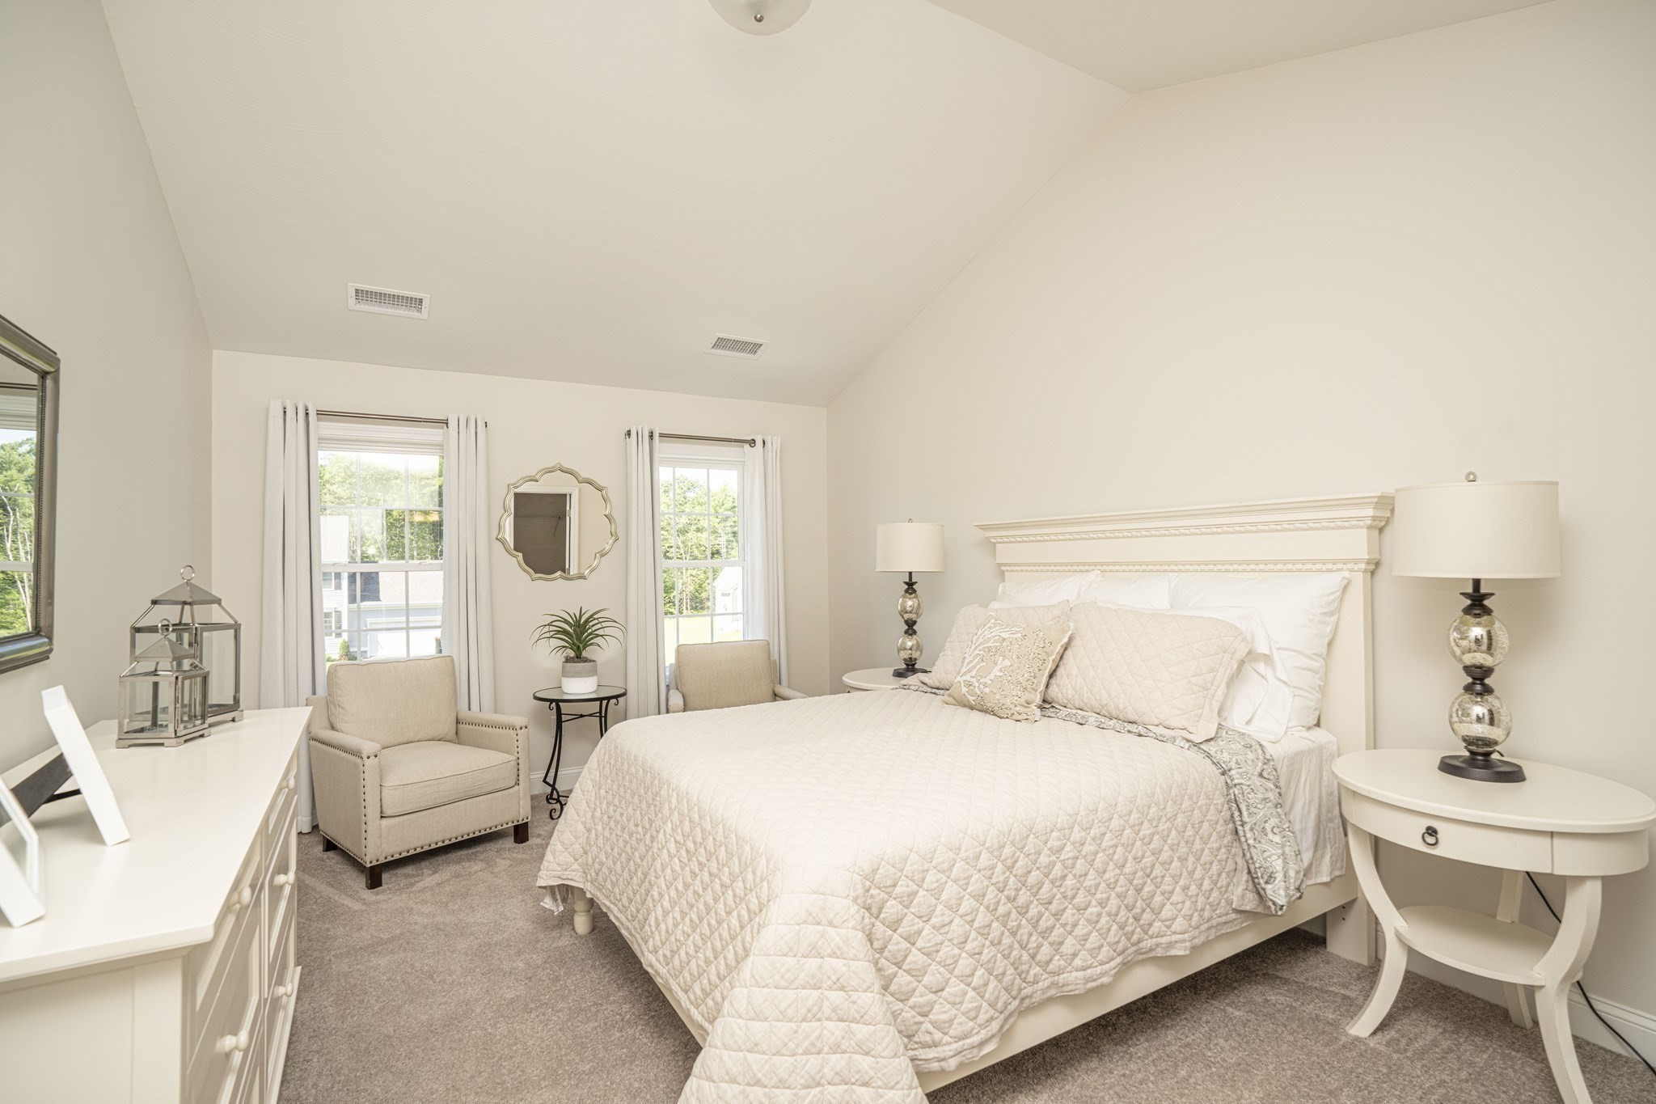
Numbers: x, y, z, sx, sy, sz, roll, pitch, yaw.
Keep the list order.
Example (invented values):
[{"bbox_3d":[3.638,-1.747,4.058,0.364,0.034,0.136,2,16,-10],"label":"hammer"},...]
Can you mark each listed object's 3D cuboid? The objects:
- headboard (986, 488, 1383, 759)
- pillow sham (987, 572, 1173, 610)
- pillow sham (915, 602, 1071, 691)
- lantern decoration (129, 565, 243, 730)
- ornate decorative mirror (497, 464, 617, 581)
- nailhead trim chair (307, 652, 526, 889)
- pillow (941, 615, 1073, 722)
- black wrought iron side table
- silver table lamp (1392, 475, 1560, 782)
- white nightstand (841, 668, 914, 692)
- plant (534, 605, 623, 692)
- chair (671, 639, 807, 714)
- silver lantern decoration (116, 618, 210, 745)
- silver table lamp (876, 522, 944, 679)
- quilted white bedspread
[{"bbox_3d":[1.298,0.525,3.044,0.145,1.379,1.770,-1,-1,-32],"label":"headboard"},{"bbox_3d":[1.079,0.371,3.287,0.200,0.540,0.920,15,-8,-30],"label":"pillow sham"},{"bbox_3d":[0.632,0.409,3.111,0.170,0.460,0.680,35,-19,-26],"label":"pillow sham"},{"bbox_3d":[-1.693,0.253,1.949,0.167,0.426,0.167,-1,-1,-4],"label":"lantern decoration"},{"bbox_3d":[-1.558,-0.173,4.283,0.670,0.680,0.040,1,-1,-28],"label":"ornate decorative mirror"},{"bbox_3d":[-2.026,0.993,3.639,0.860,0.871,0.720,-2,-1,42],"label":"nailhead trim chair"},{"bbox_3d":[0.677,0.424,2.751,0.150,0.420,0.460,34,-18,-26],"label":"pillow"},{"bbox_3d":[-1.365,1.096,4.068,0.485,0.646,0.485,-1,-1,-32],"label":"black wrought iron side table"},{"bbox_3d":[1.745,0.189,1.976,0.340,0.810,0.340,1,-1,-31],"label":"silver table lamp"},{"bbox_3d":[0.445,1.020,3.996,0.610,0.716,0.640,-1,-1,-32],"label":"white nightstand"},{"bbox_3d":[-1.317,0.515,3.880,0.480,0.450,0.460,1,-1,-31],"label":"plant"},{"bbox_3d":[-0.570,0.979,4.314,0.710,0.830,0.770,0,-1,-16],"label":"chair"},{"bbox_3d":[-1.748,0.341,1.947,0.150,0.325,0.150,0,-1,-7],"label":"silver lantern decoration"},{"bbox_3d":[0.431,0.241,3.943,0.357,0.828,0.357,-1,-1,0],"label":"silver table lamp"},{"bbox_3d":[0.153,0.933,2.439,1.790,0.590,1.800,1,-1,-31],"label":"quilted white bedspread"}]

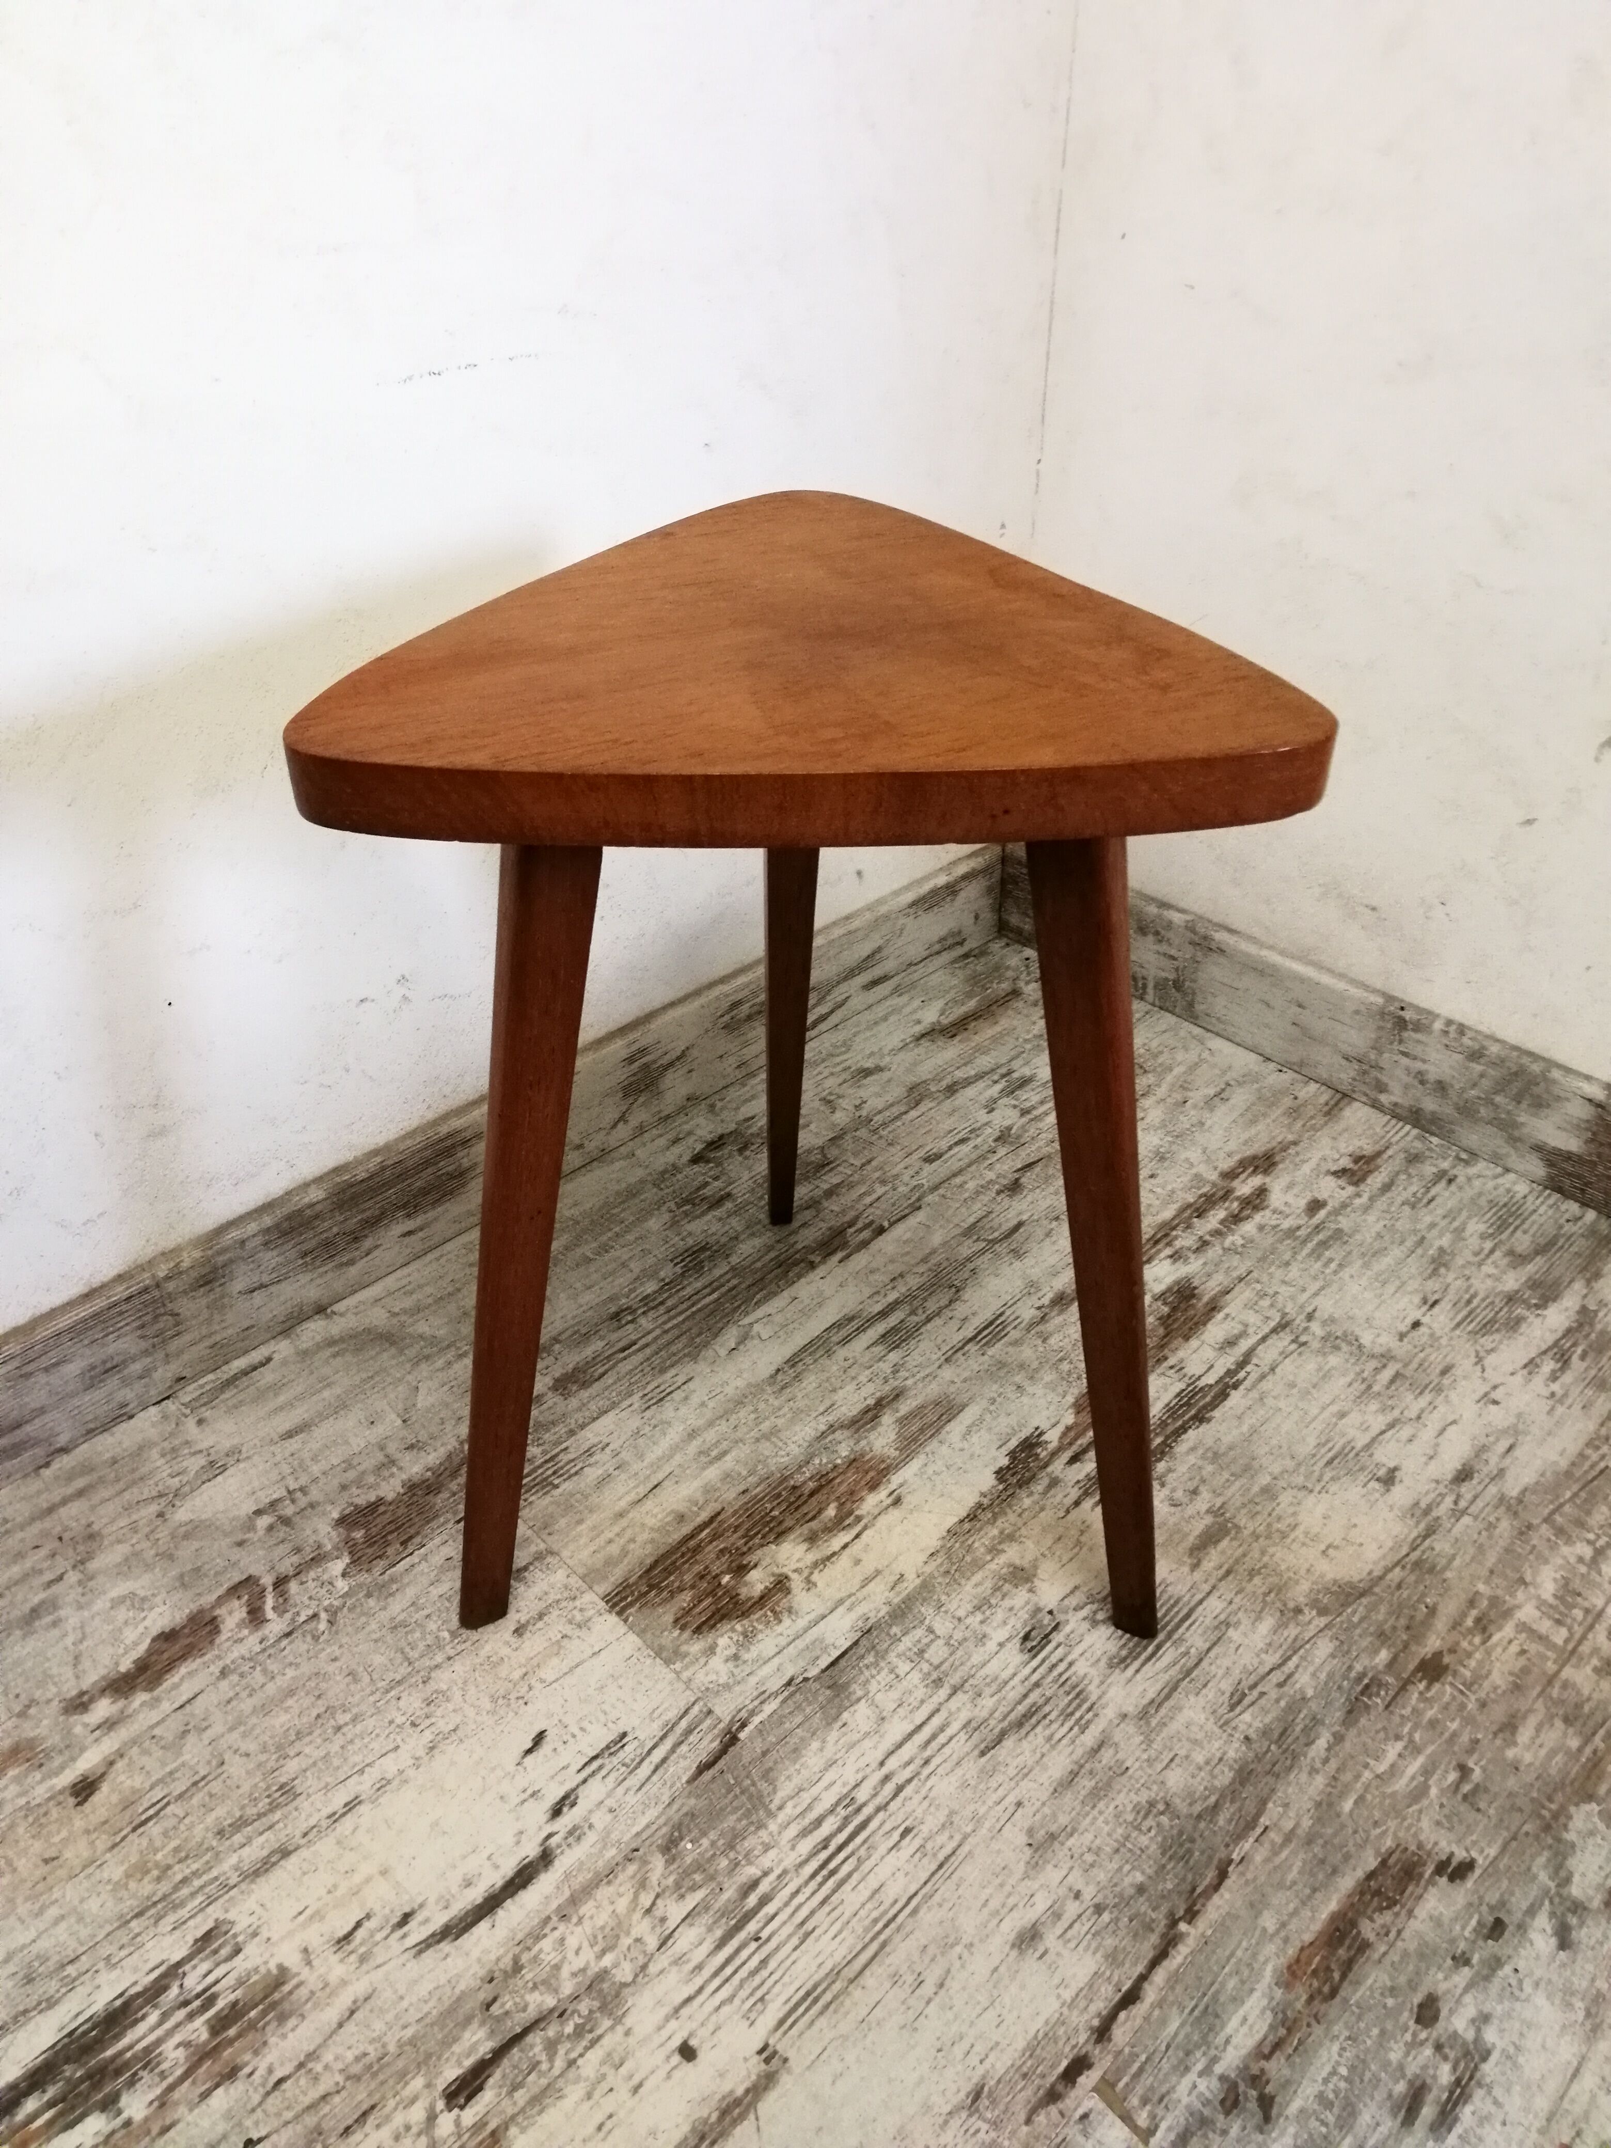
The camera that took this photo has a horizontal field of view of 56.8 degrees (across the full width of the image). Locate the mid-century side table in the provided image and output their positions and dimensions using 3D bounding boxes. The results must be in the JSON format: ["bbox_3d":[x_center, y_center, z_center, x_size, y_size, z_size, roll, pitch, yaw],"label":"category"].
[{"bbox_3d":[0.001,-0.002,0.746,0.356,0.481,0.357,0,36,0],"label":"mid-century side table"}]

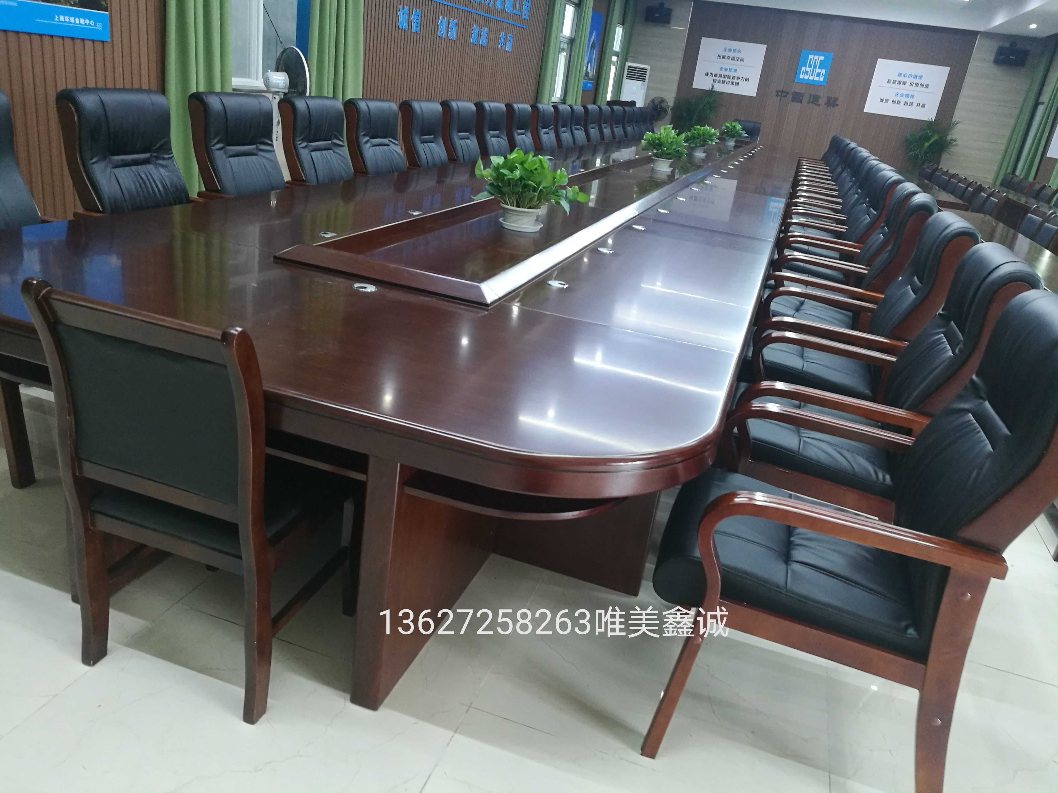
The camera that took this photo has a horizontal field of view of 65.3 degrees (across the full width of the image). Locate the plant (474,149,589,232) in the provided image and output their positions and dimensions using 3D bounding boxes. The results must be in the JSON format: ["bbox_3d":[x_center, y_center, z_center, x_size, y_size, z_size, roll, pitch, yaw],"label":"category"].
[{"bbox_3d":[0.009,-0.874,3.446,0.490,0.325,0.440,14,22,14],"label":"plant"}]

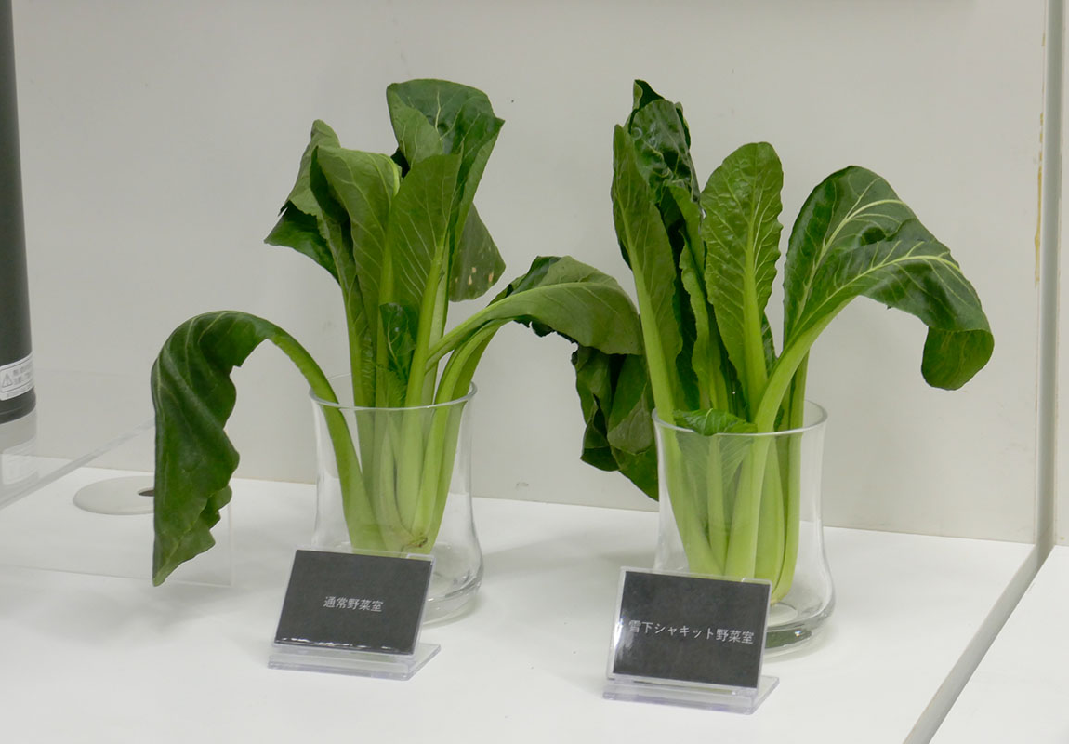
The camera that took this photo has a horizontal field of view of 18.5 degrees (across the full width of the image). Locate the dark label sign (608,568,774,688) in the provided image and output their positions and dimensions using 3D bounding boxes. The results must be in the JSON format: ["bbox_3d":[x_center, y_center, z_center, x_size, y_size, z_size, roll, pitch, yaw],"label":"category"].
[{"bbox_3d":[0.066,0.108,1.376,0.064,0.047,0.005,4,-12,19],"label":"dark label sign"}]

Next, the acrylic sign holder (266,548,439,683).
[{"bbox_3d":[-0.079,0.104,1.425,0.064,0.043,0.041,4,15,18],"label":"acrylic sign holder"}]

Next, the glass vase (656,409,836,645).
[{"bbox_3d":[0.090,0.068,1.444,0.081,0.099,0.081,-1,14,0],"label":"glass vase"}]

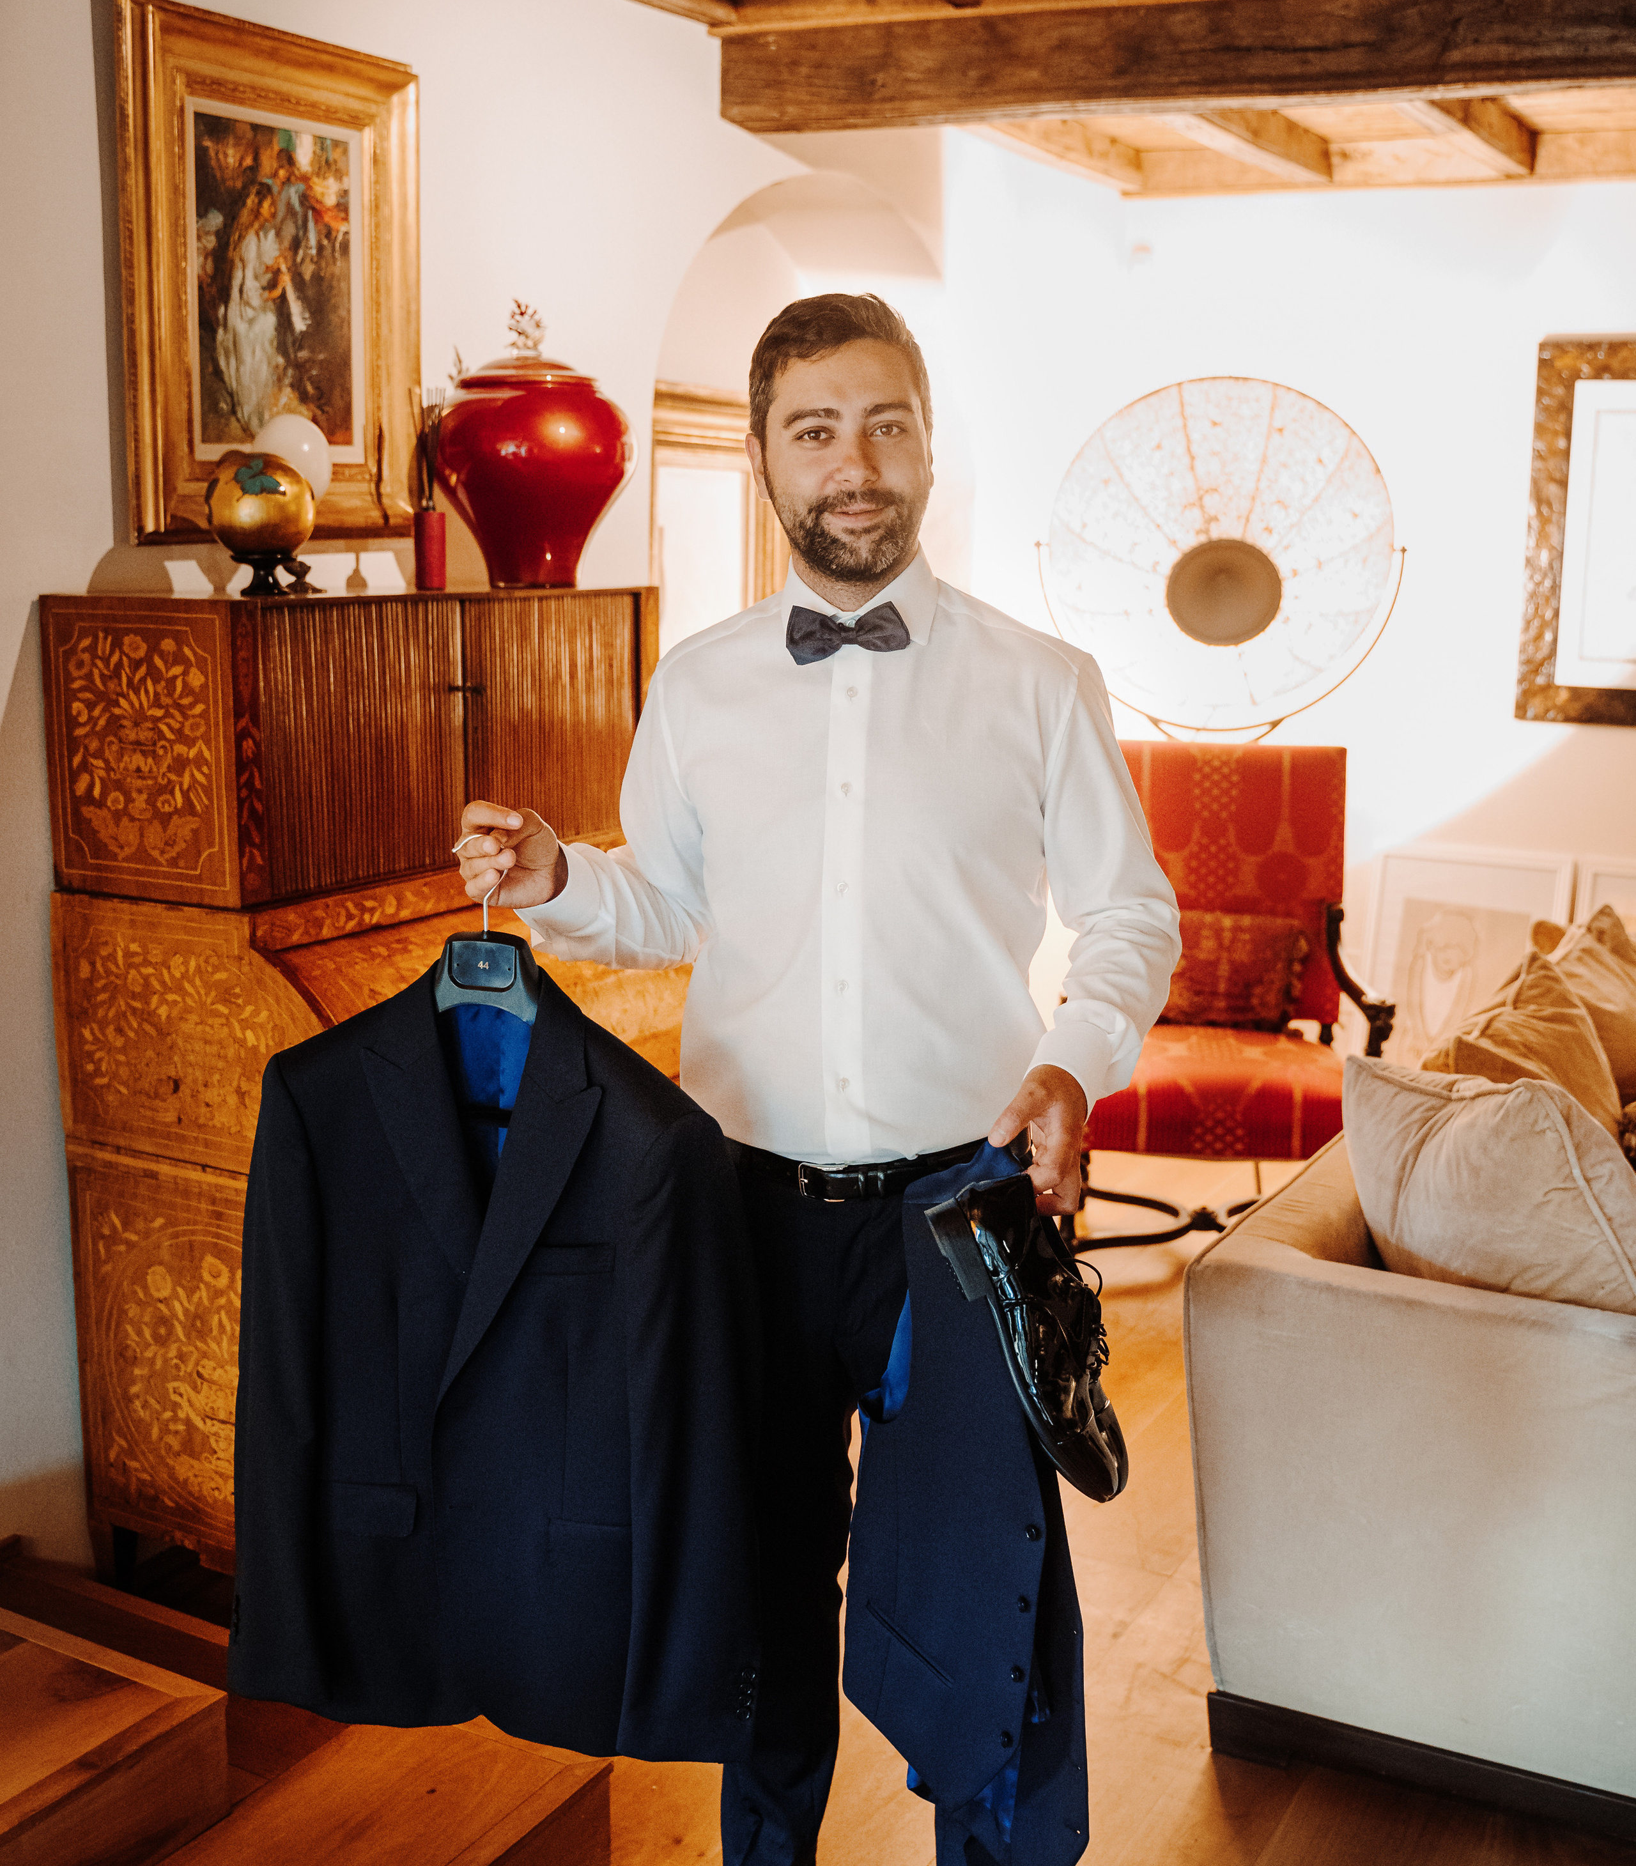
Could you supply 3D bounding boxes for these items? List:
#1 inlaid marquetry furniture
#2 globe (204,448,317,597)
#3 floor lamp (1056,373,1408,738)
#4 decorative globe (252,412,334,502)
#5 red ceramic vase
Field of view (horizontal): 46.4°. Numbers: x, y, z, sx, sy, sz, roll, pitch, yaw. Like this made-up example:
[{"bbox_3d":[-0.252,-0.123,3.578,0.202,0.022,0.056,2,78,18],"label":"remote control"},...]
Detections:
[{"bbox_3d":[-0.542,0.249,2.833,0.590,1.485,0.910,8,13,31],"label":"inlaid marquetry furniture"},{"bbox_3d":[-0.732,-0.541,2.511,0.145,0.191,0.145,8,13,31],"label":"globe"},{"bbox_3d":[0.985,-0.365,4.768,0.880,1.970,0.680,3,12,11],"label":"floor lamp"},{"bbox_3d":[-0.736,-0.659,2.672,0.110,0.125,0.110,8,13,31],"label":"decorative globe"},{"bbox_3d":[-0.444,-0.723,2.982,0.309,0.365,0.309,1,11,0],"label":"red ceramic vase"}]

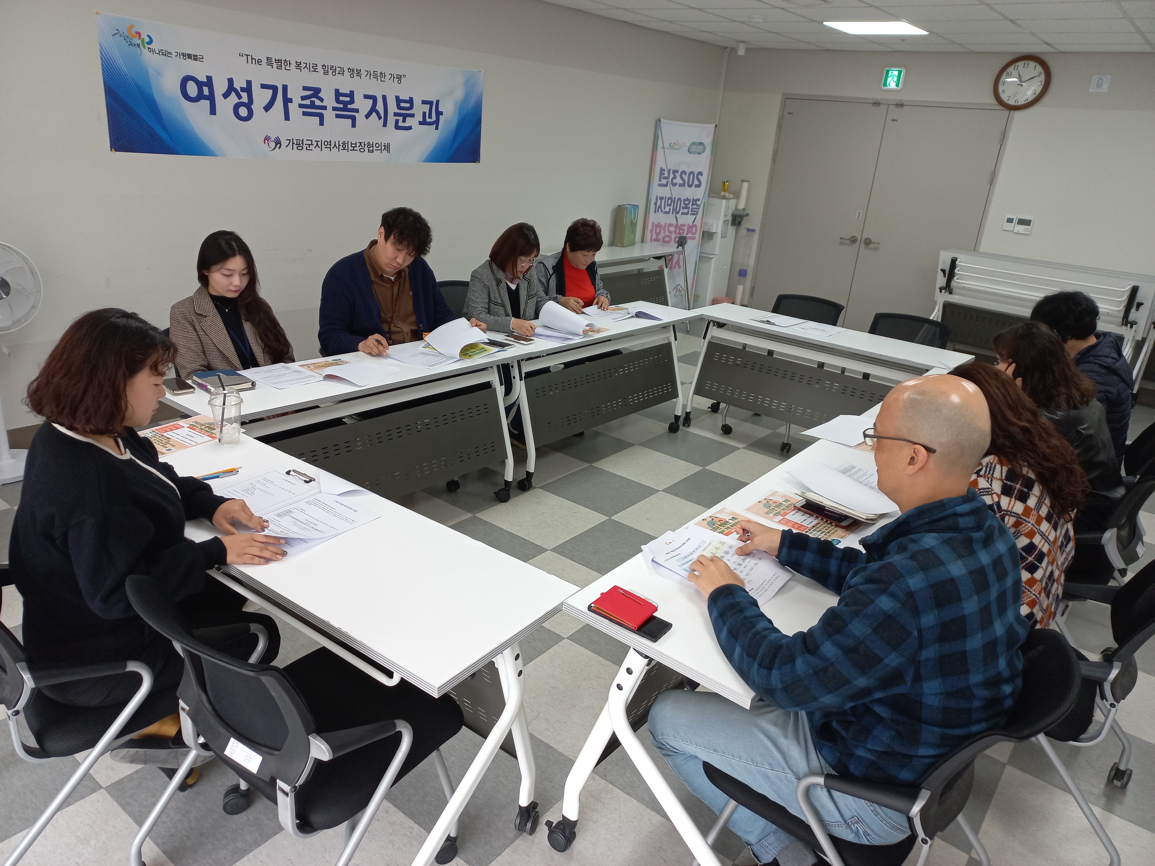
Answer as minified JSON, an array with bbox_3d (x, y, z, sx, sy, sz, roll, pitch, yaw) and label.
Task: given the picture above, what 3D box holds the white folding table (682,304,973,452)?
[{"bbox_3d":[1.375,-0.236,4.860,1.500,0.720,0.465,19,24,32],"label":"white folding table"}]

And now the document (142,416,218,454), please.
[{"bbox_3d":[-1.176,0.006,2.483,0.210,0.006,0.297,16,23,27],"label":"document"}]

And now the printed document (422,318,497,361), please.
[{"bbox_3d":[-0.507,-0.412,3.642,0.250,0.095,0.300,14,22,23],"label":"printed document"}]

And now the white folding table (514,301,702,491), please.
[{"bbox_3d":[0.059,-0.262,4.594,0.465,0.720,1.500,20,25,35],"label":"white folding table"}]

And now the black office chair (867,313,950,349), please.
[{"bbox_3d":[1.779,-0.227,4.784,0.580,0.820,0.580,20,25,33],"label":"black office chair"}]

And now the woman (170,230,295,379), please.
[{"bbox_3d":[-1.332,-0.193,3.371,0.500,1.190,0.740,-15,28,-43],"label":"woman"}]

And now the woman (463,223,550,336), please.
[{"bbox_3d":[-0.349,-0.540,4.575,0.500,1.170,0.760,-15,28,-43],"label":"woman"}]

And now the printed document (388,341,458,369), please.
[{"bbox_3d":[-0.648,-0.316,3.469,0.295,0.012,0.210,16,23,26],"label":"printed document"}]

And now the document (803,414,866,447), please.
[{"bbox_3d":[0.980,-0.013,3.032,0.210,0.028,0.300,18,24,31],"label":"document"}]

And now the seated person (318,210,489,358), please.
[{"bbox_3d":[-0.819,-0.334,3.725,0.660,1.290,0.760,-14,27,-41],"label":"seated person"}]

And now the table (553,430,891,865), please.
[{"bbox_3d":[0.574,0.598,2.431,0.465,0.720,1.500,19,25,33],"label":"table"}]

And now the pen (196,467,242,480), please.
[{"bbox_3d":[-0.977,0.106,2.257,0.150,0.010,0.018,-14,28,-42],"label":"pen"}]

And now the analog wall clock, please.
[{"bbox_3d":[3.486,-2.748,6.542,0.393,0.393,0.050,20,25,33],"label":"analog wall clock"}]

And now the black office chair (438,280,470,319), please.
[{"bbox_3d":[-0.548,-0.400,4.646,0.570,0.820,0.550,19,25,33],"label":"black office chair"}]

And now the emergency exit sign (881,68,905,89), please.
[{"bbox_3d":[2.684,-3.020,7.108,0.186,0.179,0.040,20,25,33],"label":"emergency exit sign"}]

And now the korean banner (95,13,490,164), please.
[{"bbox_3d":[-1.401,-1.874,4.753,0.020,0.592,2.480,20,25,33],"label":"korean banner"}]

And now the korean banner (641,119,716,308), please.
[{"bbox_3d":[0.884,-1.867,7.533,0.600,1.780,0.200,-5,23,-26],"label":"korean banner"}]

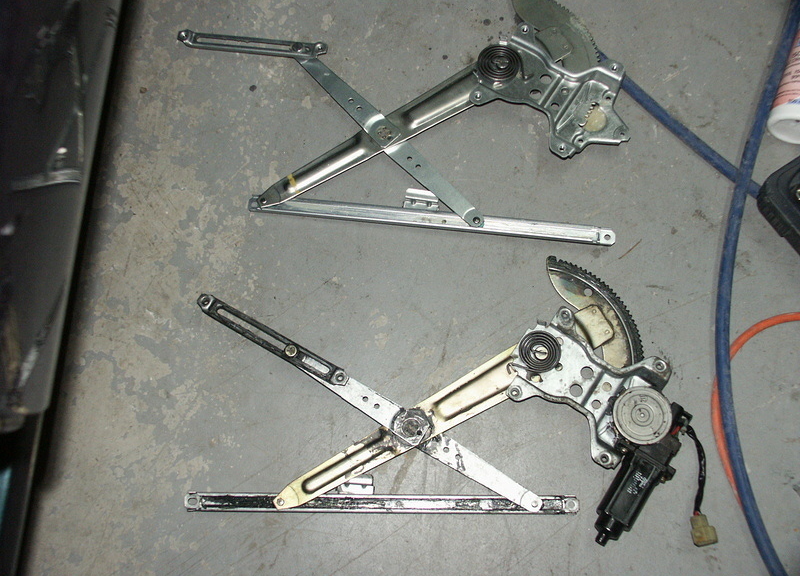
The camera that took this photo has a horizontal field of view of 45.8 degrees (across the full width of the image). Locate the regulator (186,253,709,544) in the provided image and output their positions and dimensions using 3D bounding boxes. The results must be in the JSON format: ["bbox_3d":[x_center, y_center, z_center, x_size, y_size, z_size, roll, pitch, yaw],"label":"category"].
[{"bbox_3d":[0.039,0.115,1.052,0.557,0.075,0.320,1,76,4],"label":"regulator"}]

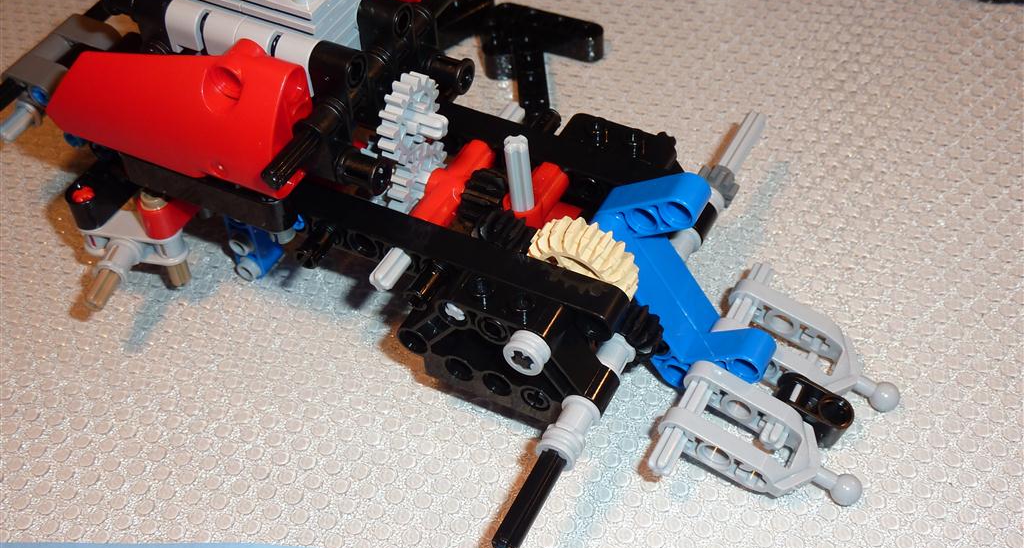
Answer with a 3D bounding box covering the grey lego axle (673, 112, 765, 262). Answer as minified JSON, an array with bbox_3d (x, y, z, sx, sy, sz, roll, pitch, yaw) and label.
[{"bbox_3d":[0.046,-0.020,0.265,0.008,0.008,0.044,19,51,18],"label":"grey lego axle"}]

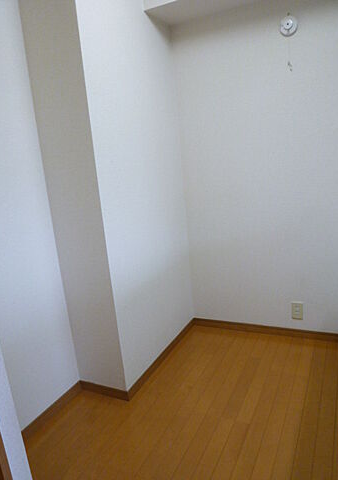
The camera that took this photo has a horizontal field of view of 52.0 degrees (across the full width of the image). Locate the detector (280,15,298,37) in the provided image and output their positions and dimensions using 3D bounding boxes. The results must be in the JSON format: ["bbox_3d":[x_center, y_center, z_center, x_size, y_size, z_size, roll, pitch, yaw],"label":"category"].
[{"bbox_3d":[0.691,-1.245,2.010,0.100,0.100,0.042,1,13,27],"label":"detector"}]

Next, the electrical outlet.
[{"bbox_3d":[0.879,0.491,2.376,0.070,0.120,0.010,1,13,27],"label":"electrical outlet"}]

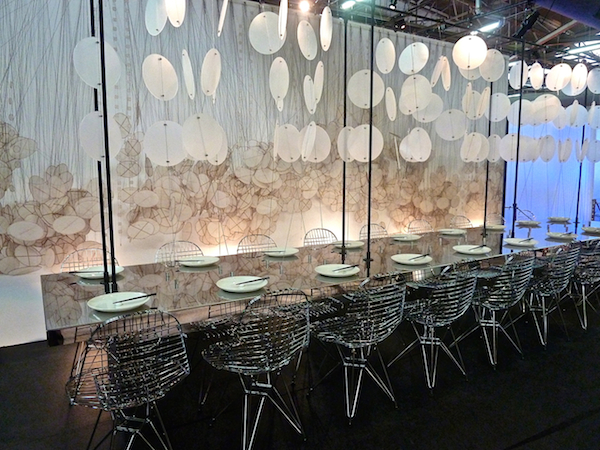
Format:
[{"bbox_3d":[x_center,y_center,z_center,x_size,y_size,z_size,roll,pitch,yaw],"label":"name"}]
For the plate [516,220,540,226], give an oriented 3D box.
[{"bbox_3d":[2.533,-0.011,4.798,0.280,0.027,0.280,0,7,0],"label":"plate"}]

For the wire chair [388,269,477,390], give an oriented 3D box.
[{"bbox_3d":[0.832,0.580,2.823,0.480,0.825,0.530,-5,9,-31],"label":"wire chair"}]

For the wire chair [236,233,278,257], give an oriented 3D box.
[{"bbox_3d":[-0.205,0.516,3.352,0.485,0.830,0.530,-5,9,-31],"label":"wire chair"}]

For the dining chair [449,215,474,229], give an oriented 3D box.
[{"bbox_3d":[1.859,0.349,4.554,0.480,0.825,0.530,-5,9,-31],"label":"dining chair"}]

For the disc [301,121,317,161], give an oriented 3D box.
[{"bbox_3d":[0.057,-0.519,2.700,0.012,0.250,0.250,15,11,13],"label":"disc"}]

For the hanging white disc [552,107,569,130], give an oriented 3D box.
[{"bbox_3d":[2.682,-1.104,4.470,0.250,0.250,0.012,-4,6,-25],"label":"hanging white disc"}]

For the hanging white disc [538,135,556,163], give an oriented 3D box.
[{"bbox_3d":[2.328,-0.717,4.070,0.010,0.250,0.250,0,8,-3],"label":"hanging white disc"}]

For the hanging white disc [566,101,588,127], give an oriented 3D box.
[{"bbox_3d":[2.892,-1.142,4.520,0.250,0.250,0.012,0,1,-3],"label":"hanging white disc"}]

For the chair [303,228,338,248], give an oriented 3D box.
[{"bbox_3d":[0.305,0.474,3.623,0.480,0.825,0.530,-5,9,-31],"label":"chair"}]

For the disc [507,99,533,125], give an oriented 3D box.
[{"bbox_3d":[2.068,-1.046,4.040,0.250,0.250,0.010,4,8,27],"label":"disc"}]

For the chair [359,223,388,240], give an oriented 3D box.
[{"bbox_3d":[0.823,0.433,3.933,0.480,0.825,0.530,-5,9,-31],"label":"chair"}]

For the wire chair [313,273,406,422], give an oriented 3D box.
[{"bbox_3d":[0.307,0.622,2.508,0.480,0.825,0.530,-5,9,-31],"label":"wire chair"}]

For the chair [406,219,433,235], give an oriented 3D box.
[{"bbox_3d":[1.392,0.384,4.341,0.485,0.830,0.530,-5,9,-31],"label":"chair"}]

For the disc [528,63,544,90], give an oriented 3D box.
[{"bbox_3d":[2.192,-1.376,4.010,0.250,0.250,0.010,-5,9,-32],"label":"disc"}]

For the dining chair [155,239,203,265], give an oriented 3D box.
[{"bbox_3d":[-0.726,0.559,3.029,0.485,0.830,0.530,-5,9,-31],"label":"dining chair"}]

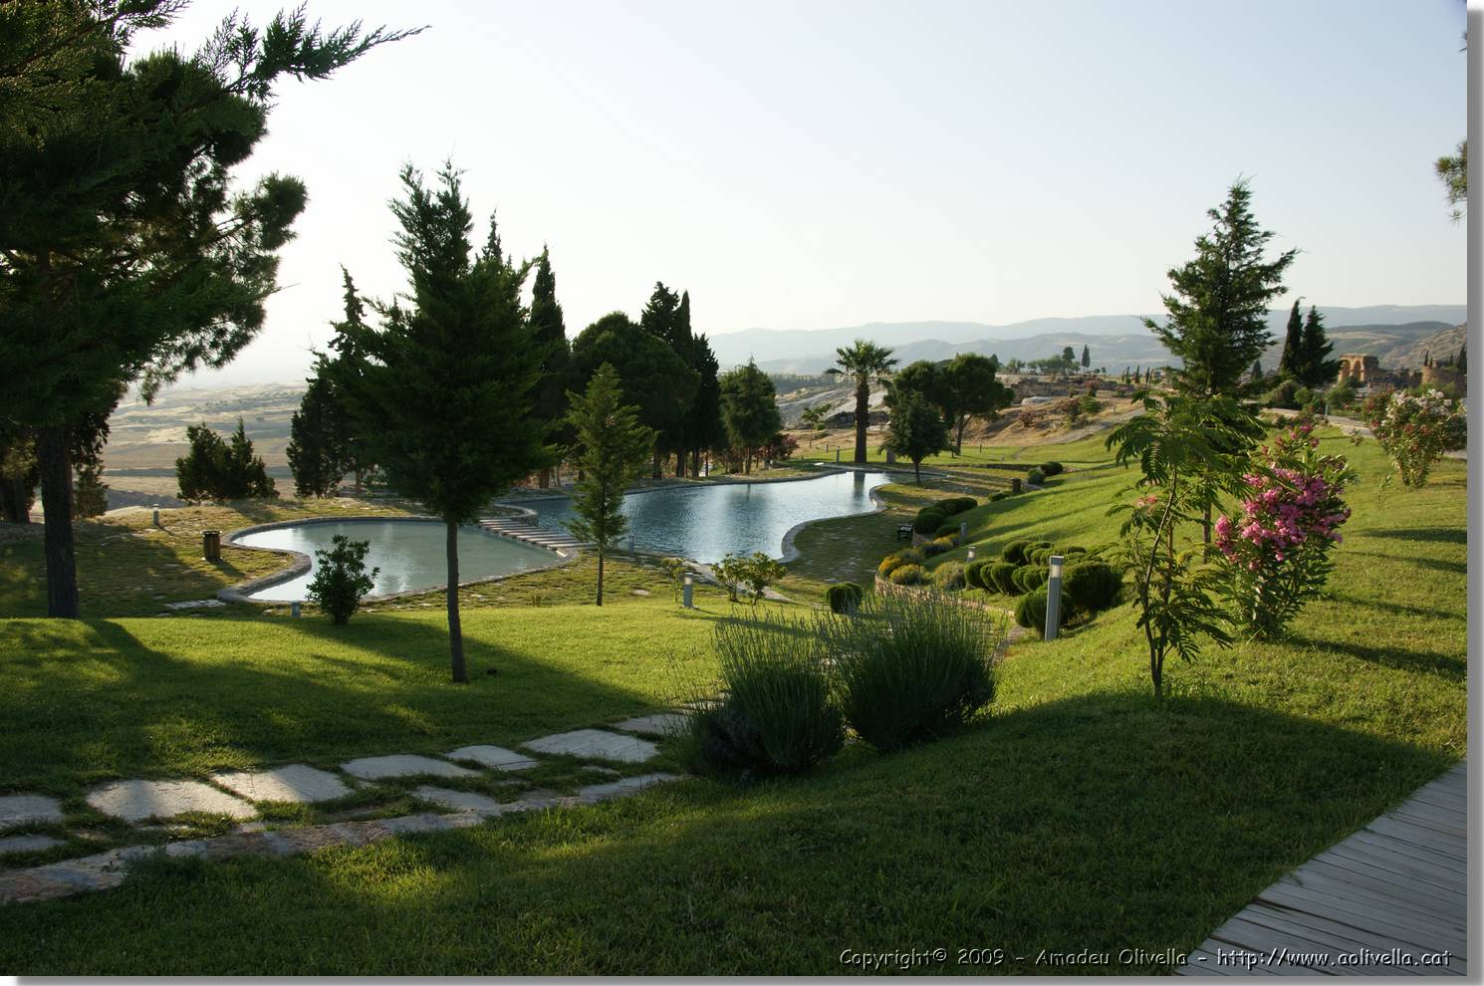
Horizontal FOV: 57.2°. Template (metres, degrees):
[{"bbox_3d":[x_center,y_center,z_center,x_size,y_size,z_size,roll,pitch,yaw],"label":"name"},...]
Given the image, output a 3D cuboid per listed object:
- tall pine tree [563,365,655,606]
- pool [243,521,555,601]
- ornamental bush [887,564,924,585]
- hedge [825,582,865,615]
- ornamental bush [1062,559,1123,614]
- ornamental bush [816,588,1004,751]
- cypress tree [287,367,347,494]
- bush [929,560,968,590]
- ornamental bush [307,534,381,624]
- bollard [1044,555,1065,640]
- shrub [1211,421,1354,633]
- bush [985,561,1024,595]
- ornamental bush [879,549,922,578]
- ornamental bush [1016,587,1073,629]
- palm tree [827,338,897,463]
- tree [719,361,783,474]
[{"bbox_3d":[-2.777,-0.164,28.500,1.929,4.945,1.929,0,6,0],"label":"tall pine tree"},{"bbox_3d":[-10.699,1.905,41.785,9.514,0.500,18.039,-2,6,-19],"label":"pool"},{"bbox_3d":[2.956,1.466,24.500,0.640,0.400,0.620,0,6,0],"label":"ornamental bush"},{"bbox_3d":[1.527,1.571,20.300,0.590,0.470,0.580,0,6,0],"label":"hedge"},{"bbox_3d":[3.854,1.033,15.000,0.670,0.580,0.670,0,6,0],"label":"ornamental bush"},{"bbox_3d":[0.912,0.960,7.400,1.020,0.820,0.980,0,6,0],"label":"ornamental bush"},{"bbox_3d":[-18.701,-2.762,60.000,2.900,5.900,2.800,0,6,0],"label":"cypress tree"},{"bbox_3d":[3.333,1.328,21.999,0.603,0.457,0.603,1,6,9],"label":"bush"},{"bbox_3d":[-7.038,1.518,24.000,1.316,1.478,1.316,0,6,0],"label":"ornamental bush"},{"bbox_3d":[3.098,1.039,13.500,0.130,0.840,0.130,3,6,0],"label":"bollard"},{"bbox_3d":[3.780,0.243,9.500,0.970,1.500,0.950,0,6,0],"label":"shrub"},{"bbox_3d":[3.979,1.301,20.700,0.580,0.520,0.580,0,6,0],"label":"bush"},{"bbox_3d":[3.957,1.772,34.000,1.107,0.658,0.941,0,6,0],"label":"ornamental bush"},{"bbox_3d":[3.222,1.240,14.501,0.609,0.483,0.609,1,6,13],"label":"ornamental bush"},{"bbox_3d":[6.487,-4.993,74.000,3.800,6.700,3.800,0,6,0],"label":"palm tree"},{"bbox_3d":[0.468,-3.824,70.006,3.239,5.998,3.239,0,6,0],"label":"tree"}]

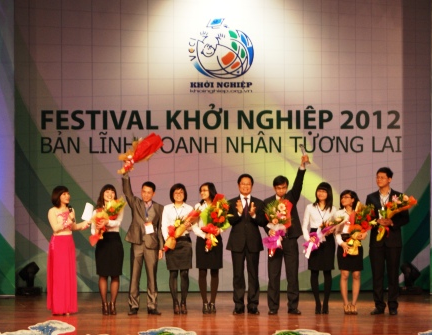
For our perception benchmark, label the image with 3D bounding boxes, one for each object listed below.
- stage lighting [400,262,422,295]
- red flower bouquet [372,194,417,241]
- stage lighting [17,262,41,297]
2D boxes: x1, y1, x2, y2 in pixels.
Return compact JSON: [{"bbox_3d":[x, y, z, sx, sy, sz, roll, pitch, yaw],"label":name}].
[{"bbox_3d":[2.698,1.537,15.950,0.320,0.450,0.340,0,2,-14],"label":"stage lighting"},{"bbox_3d":[2.144,0.595,13.970,0.300,0.650,0.250,48,8,25],"label":"red flower bouquet"},{"bbox_3d":[-2.582,1.537,15.920,0.320,0.450,0.340,1,2,14],"label":"stage lighting"}]

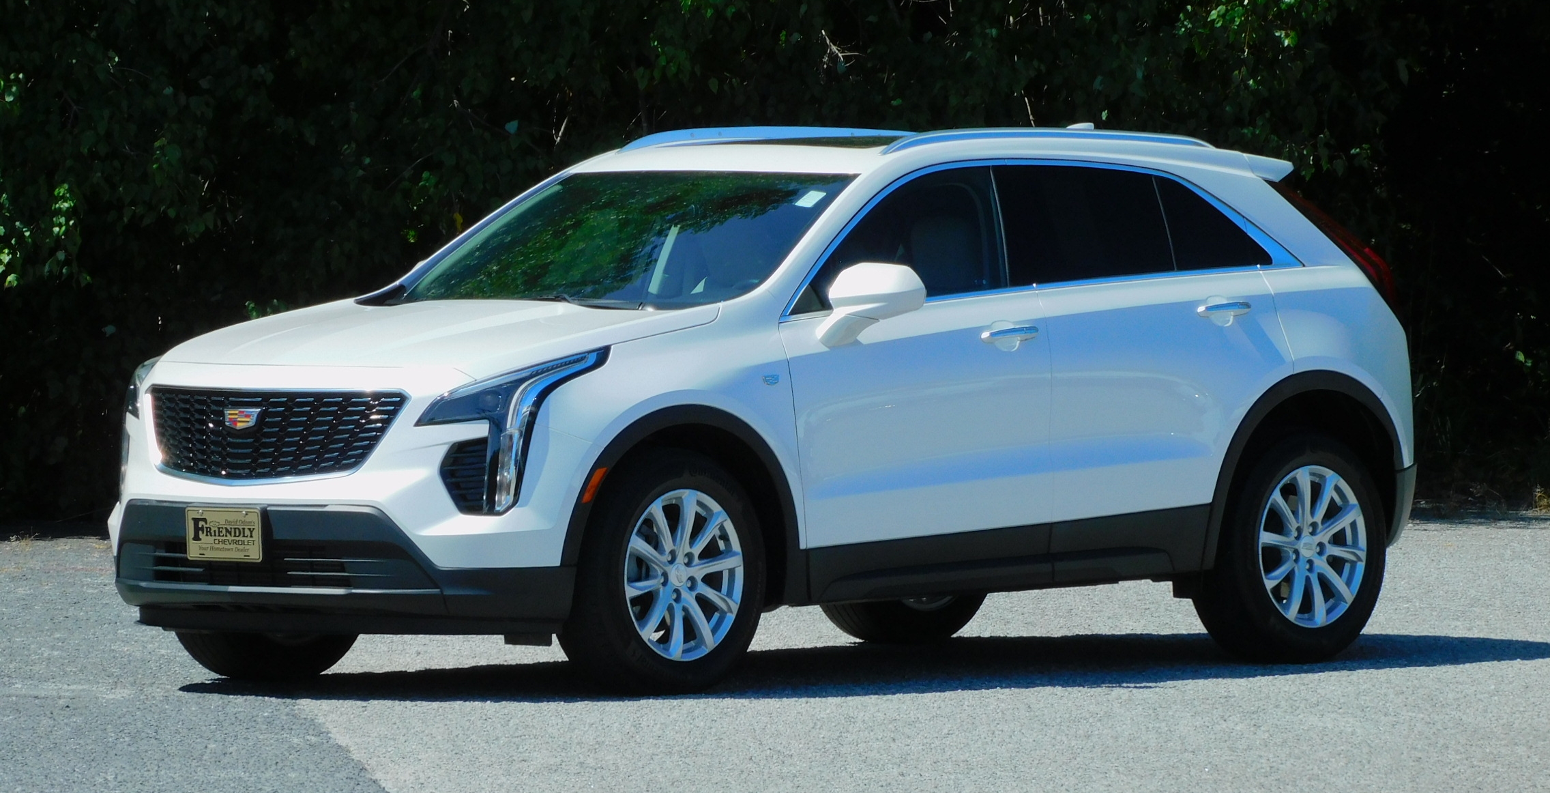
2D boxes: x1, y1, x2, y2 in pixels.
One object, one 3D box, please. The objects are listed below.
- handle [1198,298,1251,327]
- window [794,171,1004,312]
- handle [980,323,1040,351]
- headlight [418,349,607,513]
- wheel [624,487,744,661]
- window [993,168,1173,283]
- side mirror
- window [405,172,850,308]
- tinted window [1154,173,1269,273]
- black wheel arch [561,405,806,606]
[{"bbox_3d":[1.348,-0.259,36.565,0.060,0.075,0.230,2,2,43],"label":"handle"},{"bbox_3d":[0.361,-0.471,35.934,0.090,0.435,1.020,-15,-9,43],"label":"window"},{"bbox_3d":[0.699,-0.180,36.111,0.055,0.060,0.255,1,2,44],"label":"handle"},{"bbox_3d":[-0.750,0.097,34.874,0.290,0.485,0.520,1,2,44],"label":"headlight"},{"bbox_3d":[-0.340,0.518,35.193,0.210,0.497,0.497,1,2,44],"label":"wheel"},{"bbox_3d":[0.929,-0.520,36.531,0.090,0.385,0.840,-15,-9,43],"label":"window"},{"bbox_3d":[0.281,-0.271,35.356,0.260,0.235,0.190,2,2,43],"label":"side mirror"},{"bbox_3d":[-0.444,-0.457,35.952,1.430,0.100,0.850,2,33,43],"label":"window"},{"bbox_3d":[1.324,-0.528,36.764,0.040,0.310,0.470,-29,-17,36],"label":"tinted window"},{"bbox_3d":[-0.282,0.315,34.854,0.120,0.580,1.000,2,2,43],"label":"black wheel arch"}]

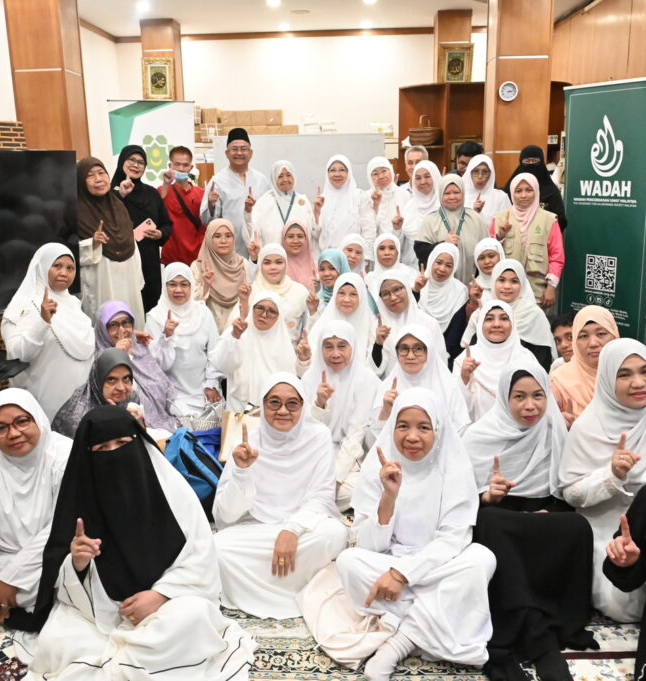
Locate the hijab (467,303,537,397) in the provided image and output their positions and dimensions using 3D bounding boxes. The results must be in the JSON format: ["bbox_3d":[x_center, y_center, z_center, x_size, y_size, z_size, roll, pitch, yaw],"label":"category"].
[{"bbox_3d":[0.968,0.054,3.700,0.390,0.520,0.340,1,13,12],"label":"hijab"}]

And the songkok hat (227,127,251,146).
[{"bbox_3d":[-0.574,-1.412,4.713,0.170,0.115,0.210,-2,13,-5],"label":"songkok hat"}]

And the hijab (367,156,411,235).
[{"bbox_3d":[0.473,-1.031,4.850,0.340,0.520,0.310,-1,13,3],"label":"hijab"}]

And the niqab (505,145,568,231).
[{"bbox_3d":[1.616,-1.156,5.161,0.470,0.625,0.350,1,13,12],"label":"niqab"}]

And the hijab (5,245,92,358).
[{"bbox_3d":[-1.360,-0.193,3.380,0.420,0.550,0.380,-13,17,-41],"label":"hijab"}]

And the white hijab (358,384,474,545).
[{"bbox_3d":[0.309,0.399,2.255,0.404,0.514,0.330,0,13,6],"label":"white hijab"}]

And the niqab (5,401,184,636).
[{"bbox_3d":[-0.726,0.534,2.187,0.530,0.674,0.450,-4,13,-12],"label":"niqab"}]

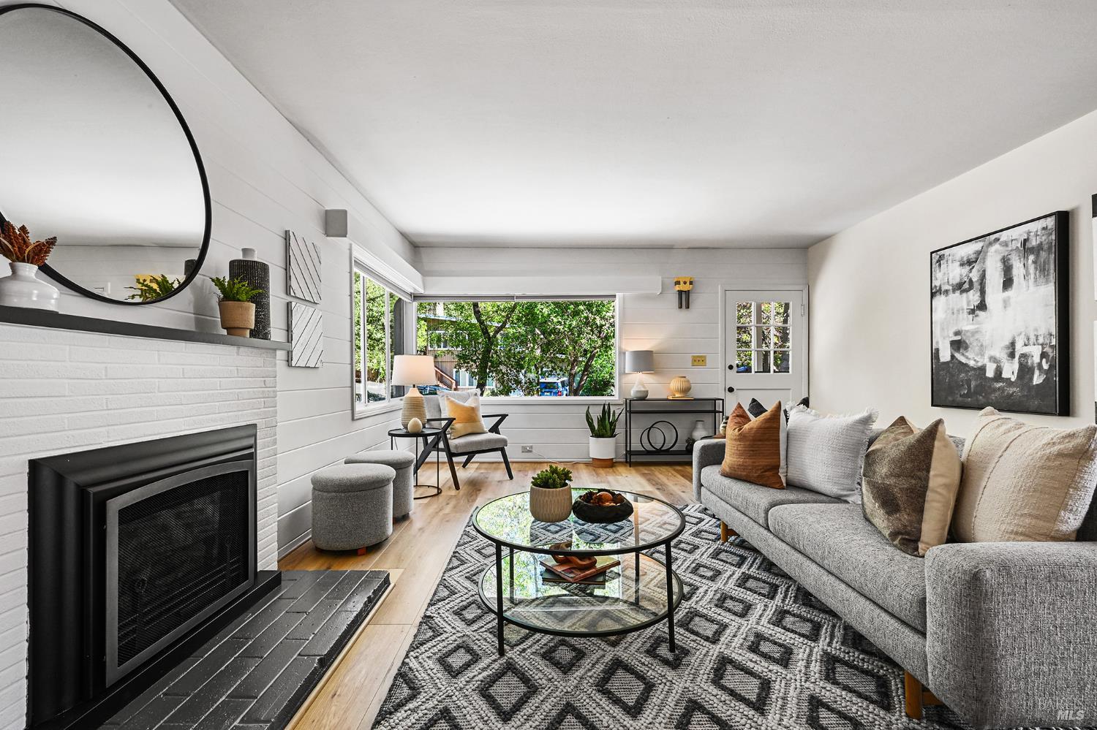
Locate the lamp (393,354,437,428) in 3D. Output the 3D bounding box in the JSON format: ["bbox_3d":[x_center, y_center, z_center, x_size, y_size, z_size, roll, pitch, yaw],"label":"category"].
[{"bbox_3d":[-1.216,0.249,4.141,0.395,0.675,0.395,0,-1,-1],"label":"lamp"}]

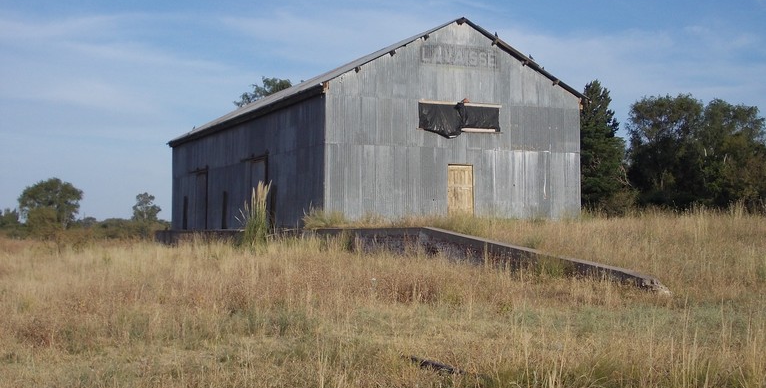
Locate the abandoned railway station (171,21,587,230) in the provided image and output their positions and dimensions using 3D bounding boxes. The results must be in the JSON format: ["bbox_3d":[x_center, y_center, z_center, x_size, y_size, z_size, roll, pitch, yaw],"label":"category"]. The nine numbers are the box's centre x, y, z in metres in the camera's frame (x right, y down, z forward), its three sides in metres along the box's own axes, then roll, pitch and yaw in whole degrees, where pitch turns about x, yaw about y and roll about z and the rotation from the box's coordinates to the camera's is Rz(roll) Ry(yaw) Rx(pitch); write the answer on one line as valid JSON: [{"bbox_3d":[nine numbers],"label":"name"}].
[{"bbox_3d":[-2.120,-2.040,51.400,10.200,7.350,26.400,1,-2,-22],"label":"abandoned railway station"}]

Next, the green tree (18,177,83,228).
[{"bbox_3d":[-38.313,1.556,130.000,7.375,6.914,7.375,0,-2,0],"label":"green tree"}]

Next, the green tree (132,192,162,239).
[{"bbox_3d":[-32.355,2.954,155.000,4.122,6.595,4.122,0,-2,0],"label":"green tree"}]

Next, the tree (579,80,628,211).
[{"bbox_3d":[12.828,-2.138,67.000,3.504,9.324,3.504,0,-2,0],"label":"tree"}]

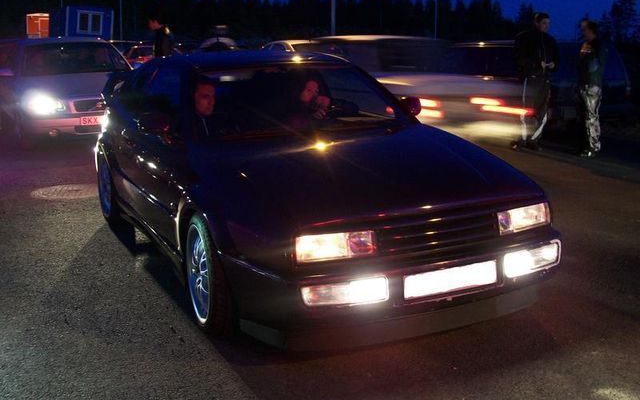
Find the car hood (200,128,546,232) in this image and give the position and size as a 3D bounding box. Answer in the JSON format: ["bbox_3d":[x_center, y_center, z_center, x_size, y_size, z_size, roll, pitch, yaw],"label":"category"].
[{"bbox_3d":[0.260,-0.164,4.312,1.420,0.260,1.220,-7,13,-23],"label":"car hood"}]

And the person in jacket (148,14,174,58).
[{"bbox_3d":[-2.610,-2.198,13.700,0.360,1.740,0.500,-4,12,-17],"label":"person in jacket"}]

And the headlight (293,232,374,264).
[{"bbox_3d":[0.052,0.188,3.589,0.360,0.120,0.120,-5,13,-21],"label":"headlight"}]

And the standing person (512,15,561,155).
[{"bbox_3d":[2.900,-1.569,11.023,0.600,1.760,0.380,-4,12,-17],"label":"standing person"}]

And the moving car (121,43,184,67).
[{"bbox_3d":[-5.703,-4.814,28.362,4.300,1.420,1.700,-11,16,-44],"label":"moving car"}]

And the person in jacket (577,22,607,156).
[{"bbox_3d":[3.485,-1.453,10.700,0.330,1.710,0.460,0,12,-2],"label":"person in jacket"}]

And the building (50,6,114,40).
[{"bbox_3d":[-11.704,-8.106,41.000,2.600,2.700,2.900,-4,14,-31],"label":"building"}]

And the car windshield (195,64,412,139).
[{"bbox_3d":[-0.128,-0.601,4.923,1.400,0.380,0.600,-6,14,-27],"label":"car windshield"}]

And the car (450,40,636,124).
[{"bbox_3d":[3.553,-2.025,14.038,1.690,1.400,4.200,-1,11,-5],"label":"car"}]

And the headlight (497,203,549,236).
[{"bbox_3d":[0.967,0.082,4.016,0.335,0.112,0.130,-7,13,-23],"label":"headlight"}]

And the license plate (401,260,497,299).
[{"bbox_3d":[0.584,0.355,3.720,0.490,0.112,0.020,-7,13,-23],"label":"license plate"}]

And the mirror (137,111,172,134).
[{"bbox_3d":[-0.914,-0.428,4.622,0.180,0.130,0.110,-6,14,-27],"label":"mirror"}]

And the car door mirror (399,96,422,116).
[{"bbox_3d":[0.578,-0.592,5.375,0.180,0.130,0.110,-6,14,-27],"label":"car door mirror"}]

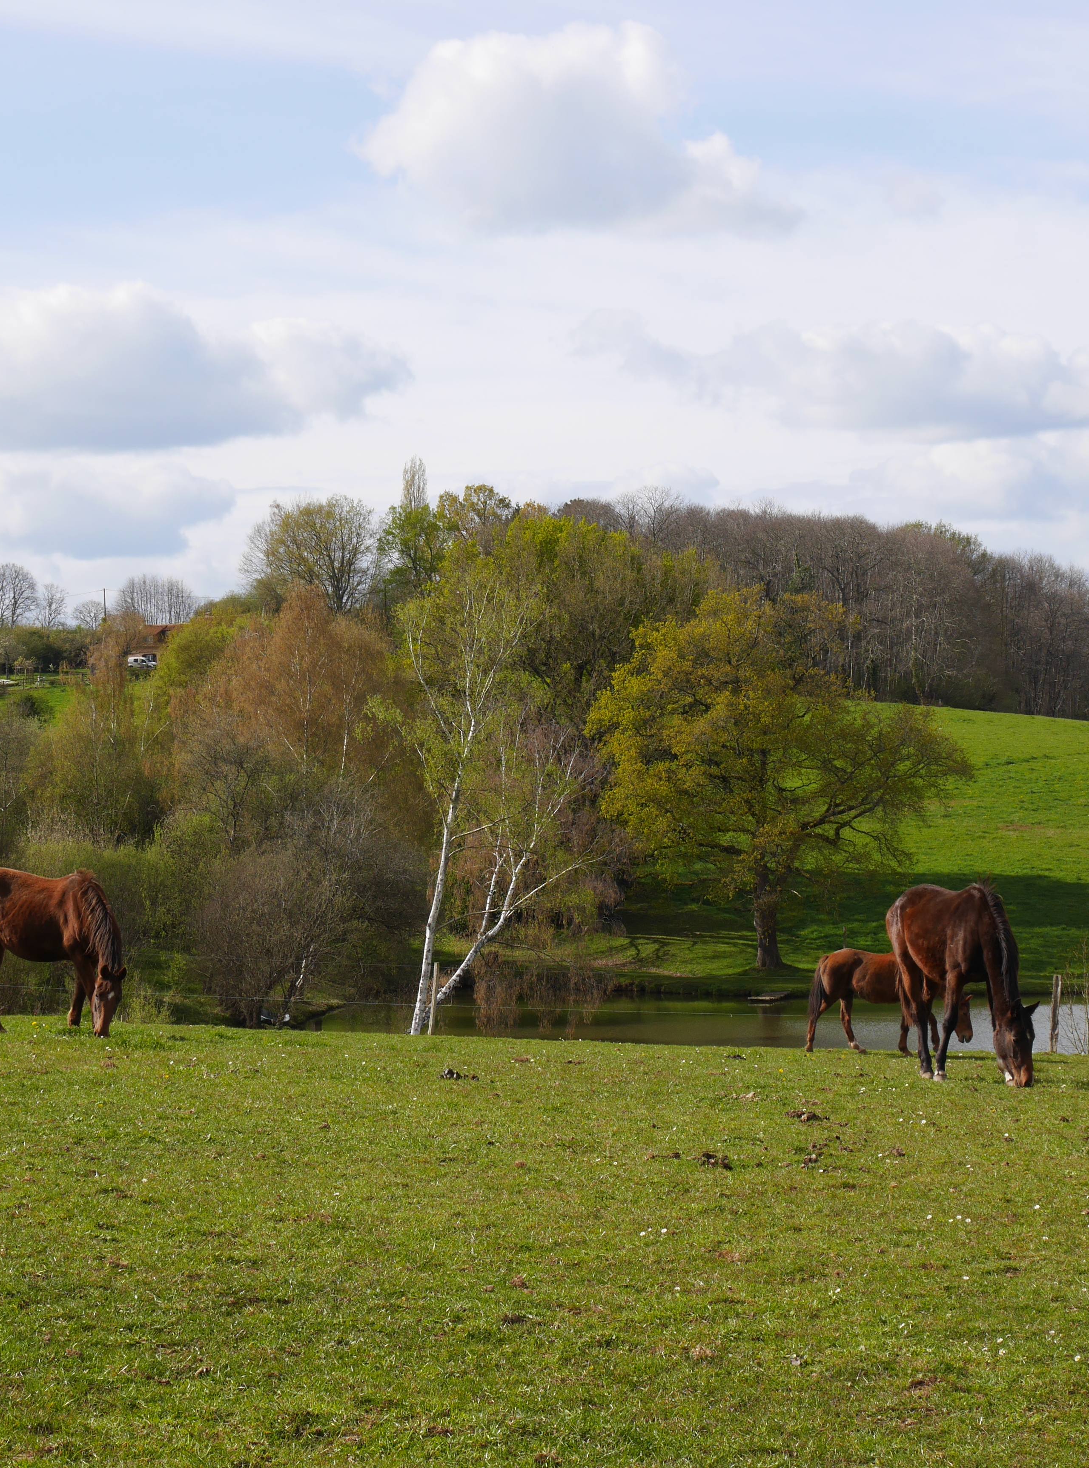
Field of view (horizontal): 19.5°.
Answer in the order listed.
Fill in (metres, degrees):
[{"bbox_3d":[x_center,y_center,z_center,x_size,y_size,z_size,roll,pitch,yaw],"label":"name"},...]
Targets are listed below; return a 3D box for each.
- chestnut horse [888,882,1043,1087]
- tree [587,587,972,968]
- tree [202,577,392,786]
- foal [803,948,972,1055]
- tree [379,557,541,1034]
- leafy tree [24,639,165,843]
[{"bbox_3d":[3.433,2.046,26.000,0.620,1.620,2.200,0,-1,-17],"label":"chestnut horse"},{"bbox_3d":[9.293,1.720,125.000,15.147,15.024,13.632,0,0,0],"label":"tree"},{"bbox_3d":[-7.562,1.030,97.000,6.200,11.200,6.000,0,-1,0],"label":"tree"},{"bbox_3d":[4.779,3.727,44.000,2.300,1.508,0.560,0,0,13],"label":"foal"},{"bbox_3d":[-1.395,1.043,54.000,2.900,8.200,2.800,0,-1,0],"label":"tree"},{"bbox_3d":[-18.483,0.282,130.000,5.774,8.346,5.485,0,0,0],"label":"leafy tree"}]

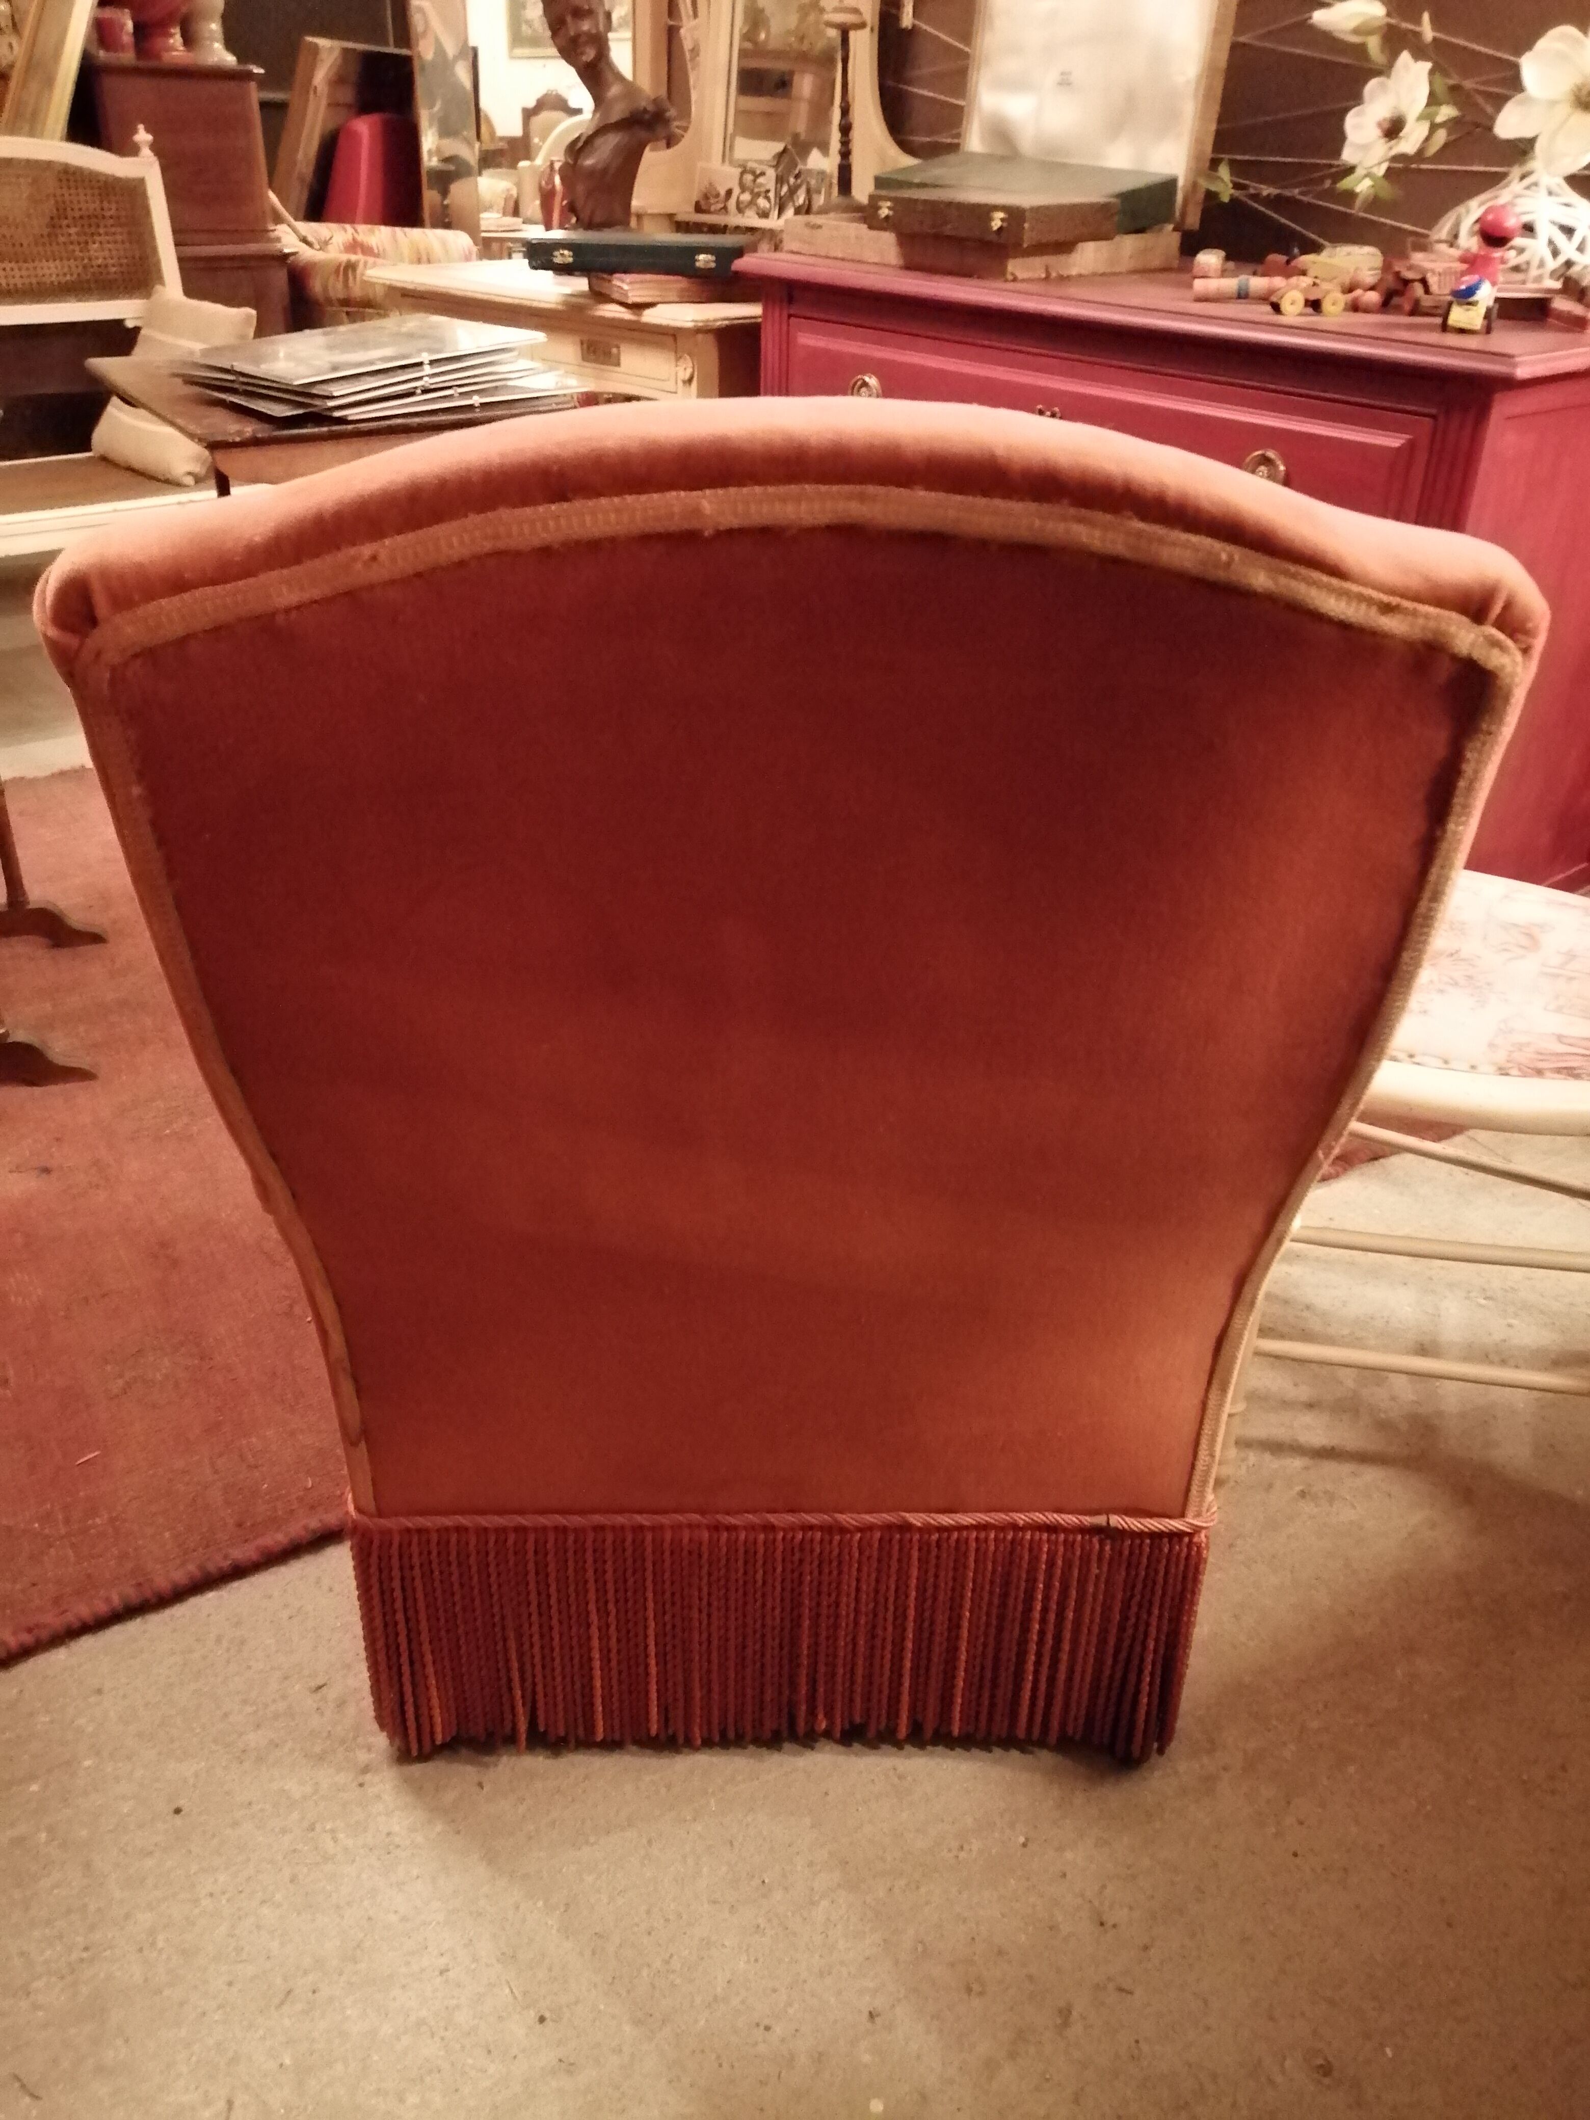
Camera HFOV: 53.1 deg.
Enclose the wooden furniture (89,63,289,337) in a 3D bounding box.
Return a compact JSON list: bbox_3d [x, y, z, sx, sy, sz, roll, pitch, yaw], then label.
[{"bbox_3d":[-1.454,-1.871,4.046,0.376,1.115,0.850,-8,33,-15],"label":"wooden furniture"}]

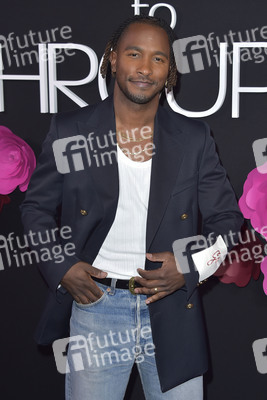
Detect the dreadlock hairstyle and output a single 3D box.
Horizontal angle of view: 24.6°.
[{"bbox_3d":[0.028,-0.428,1.770,0.222,0.220,0.220,5,9,-12],"label":"dreadlock hairstyle"}]

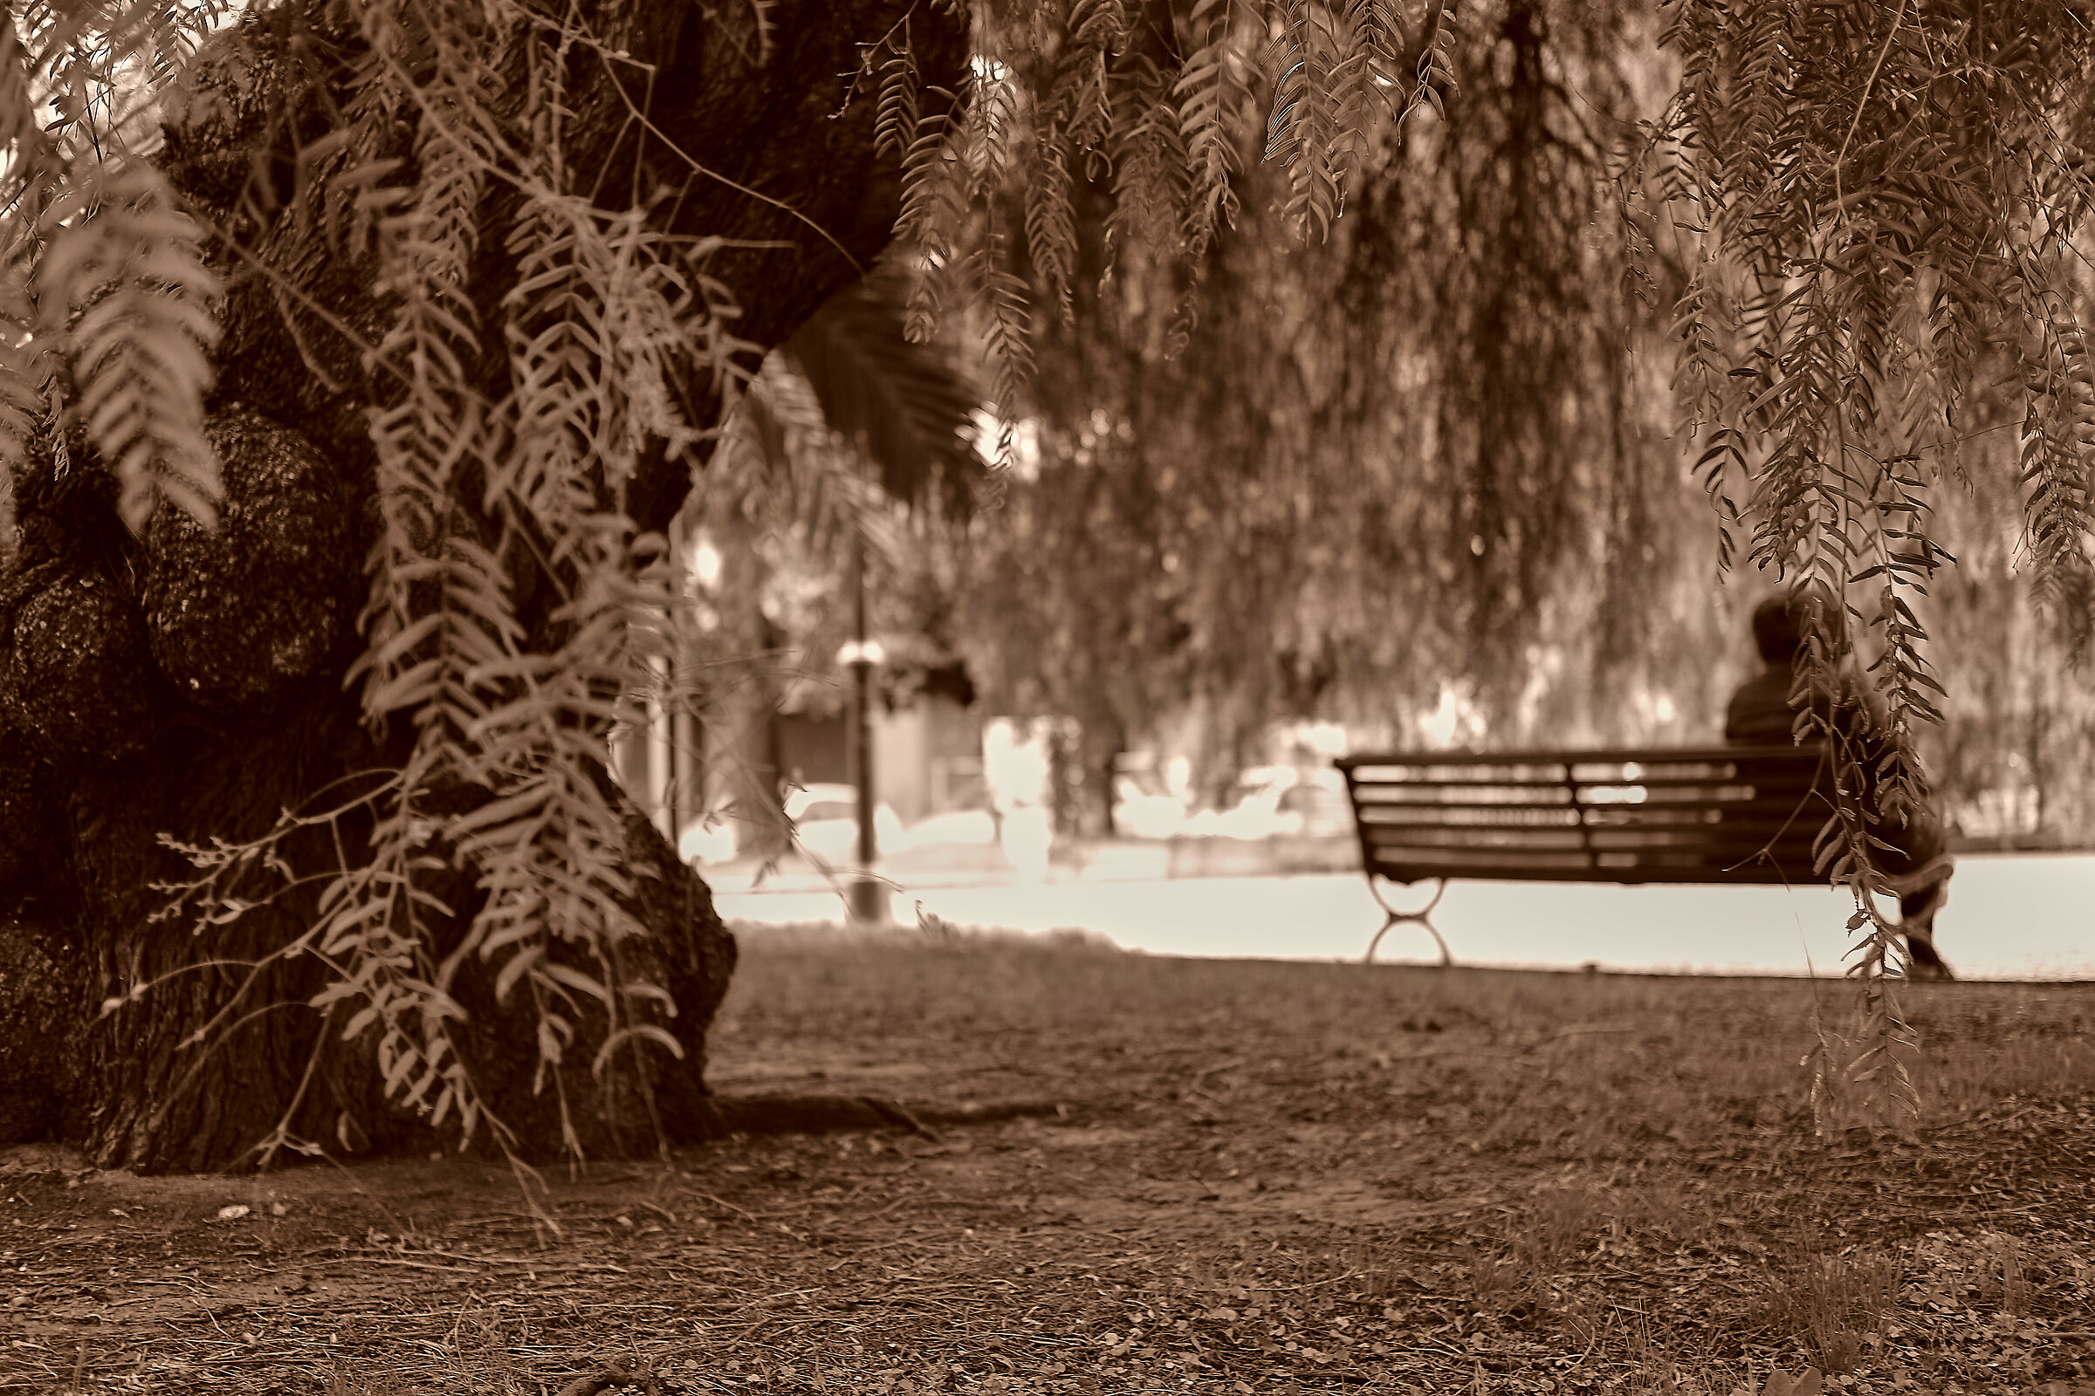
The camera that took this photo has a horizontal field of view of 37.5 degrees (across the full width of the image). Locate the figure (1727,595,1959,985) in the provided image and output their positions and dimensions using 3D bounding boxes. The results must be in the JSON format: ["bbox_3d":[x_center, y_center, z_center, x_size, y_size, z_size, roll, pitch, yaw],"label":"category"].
[{"bbox_3d":[2.725,0.316,10.586,0.800,1.300,0.520,2,-3,-41],"label":"figure"}]

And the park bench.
[{"bbox_3d":[2.107,0.593,11.137,0.689,0.790,2.292,2,-3,-41],"label":"park bench"}]

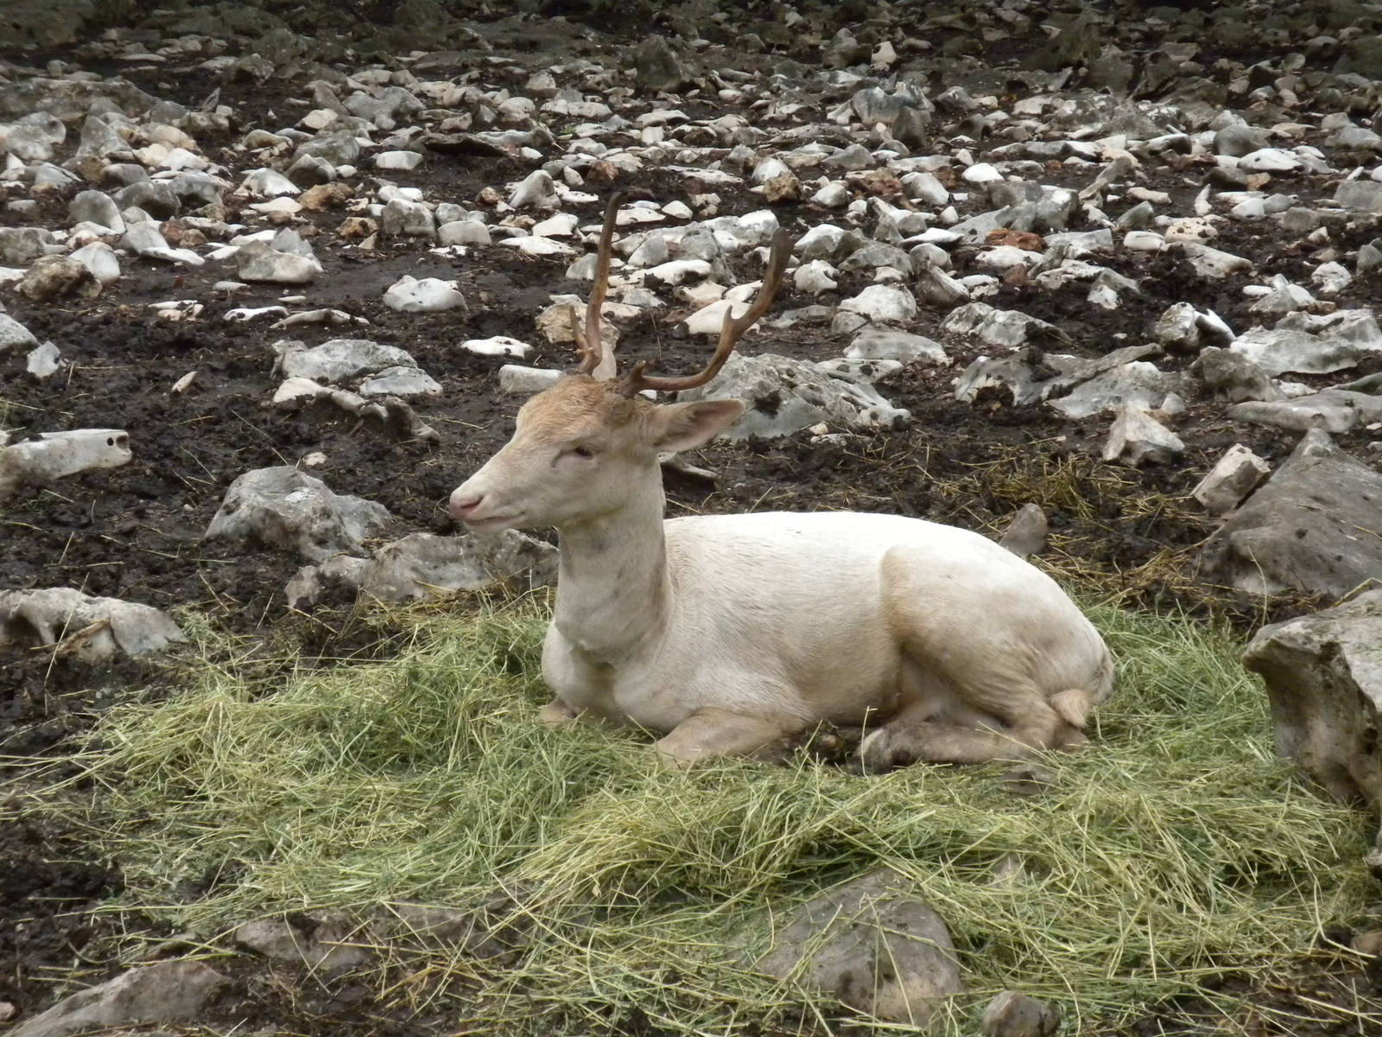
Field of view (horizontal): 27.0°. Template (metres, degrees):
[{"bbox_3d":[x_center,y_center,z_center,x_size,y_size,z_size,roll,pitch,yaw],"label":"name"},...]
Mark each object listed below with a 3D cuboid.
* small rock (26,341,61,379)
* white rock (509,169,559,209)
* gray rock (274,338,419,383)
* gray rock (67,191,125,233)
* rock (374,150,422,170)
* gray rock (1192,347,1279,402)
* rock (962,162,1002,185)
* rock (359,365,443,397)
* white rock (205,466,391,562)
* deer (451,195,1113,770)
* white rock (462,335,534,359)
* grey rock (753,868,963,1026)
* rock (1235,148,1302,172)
[{"bbox_3d":[-1.531,-0.374,6.797,0.082,0.081,0.065,0,14,0],"label":"small rock"},{"bbox_3d":[-0.525,-1.100,9.616,0.165,0.128,0.132,0,14,0],"label":"white rock"},{"bbox_3d":[-0.818,-0.377,6.820,0.339,0.084,0.204,0,14,0],"label":"gray rock"},{"bbox_3d":[-2.060,-1.061,9.946,0.194,0.132,0.136,0,13,0],"label":"gray rock"},{"bbox_3d":[-1.242,-1.521,12.197,0.206,0.086,0.150,-1,14,-6],"label":"rock"},{"bbox_3d":[1.247,-0.329,6.567,0.201,0.112,0.160,0,14,0],"label":"gray rock"},{"bbox_3d":[1.038,-1.226,10.234,0.142,0.073,0.113,0,14,0],"label":"rock"},{"bbox_3d":[-0.734,-0.344,7.235,0.209,0.062,0.136,0,13,0],"label":"rock"},{"bbox_3d":[-0.786,-0.009,5.759,0.376,0.145,0.282,0,13,0],"label":"white rock"},{"bbox_3d":[0.132,-0.077,4.155,1.070,0.780,0.440,-9,17,-32],"label":"deer"},{"bbox_3d":[-0.518,-0.460,7.725,0.191,0.047,0.124,0,13,0],"label":"white rock"},{"bbox_3d":[0.216,0.553,3.711,0.280,0.204,0.220,1,14,3],"label":"grey rock"},{"bbox_3d":[2.131,-1.318,10.583,0.241,0.084,0.169,0,14,0],"label":"rock"}]

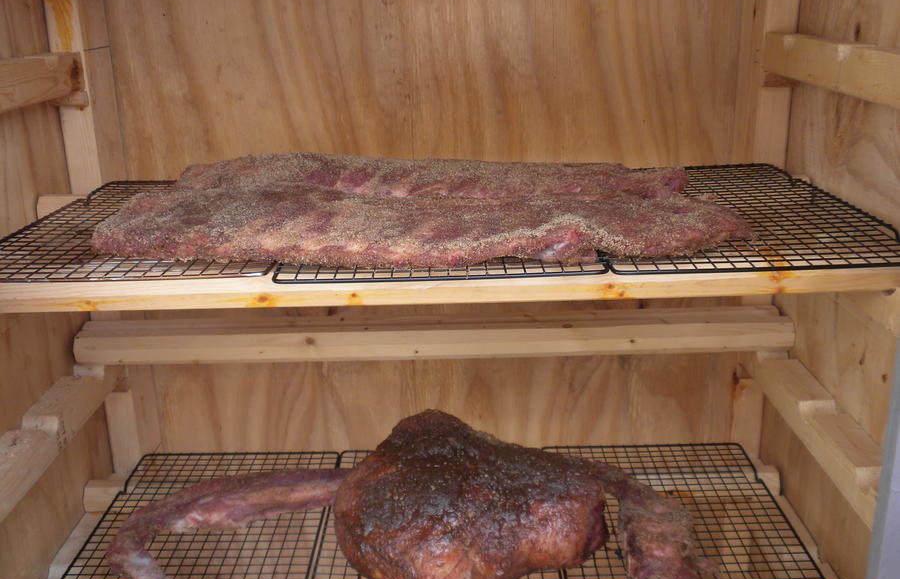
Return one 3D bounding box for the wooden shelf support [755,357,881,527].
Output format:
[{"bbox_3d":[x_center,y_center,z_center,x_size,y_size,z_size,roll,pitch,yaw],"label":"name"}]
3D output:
[{"bbox_3d":[0.371,0.135,0.958,0.039,0.037,0.419,-1,18,0],"label":"wooden shelf support"}]

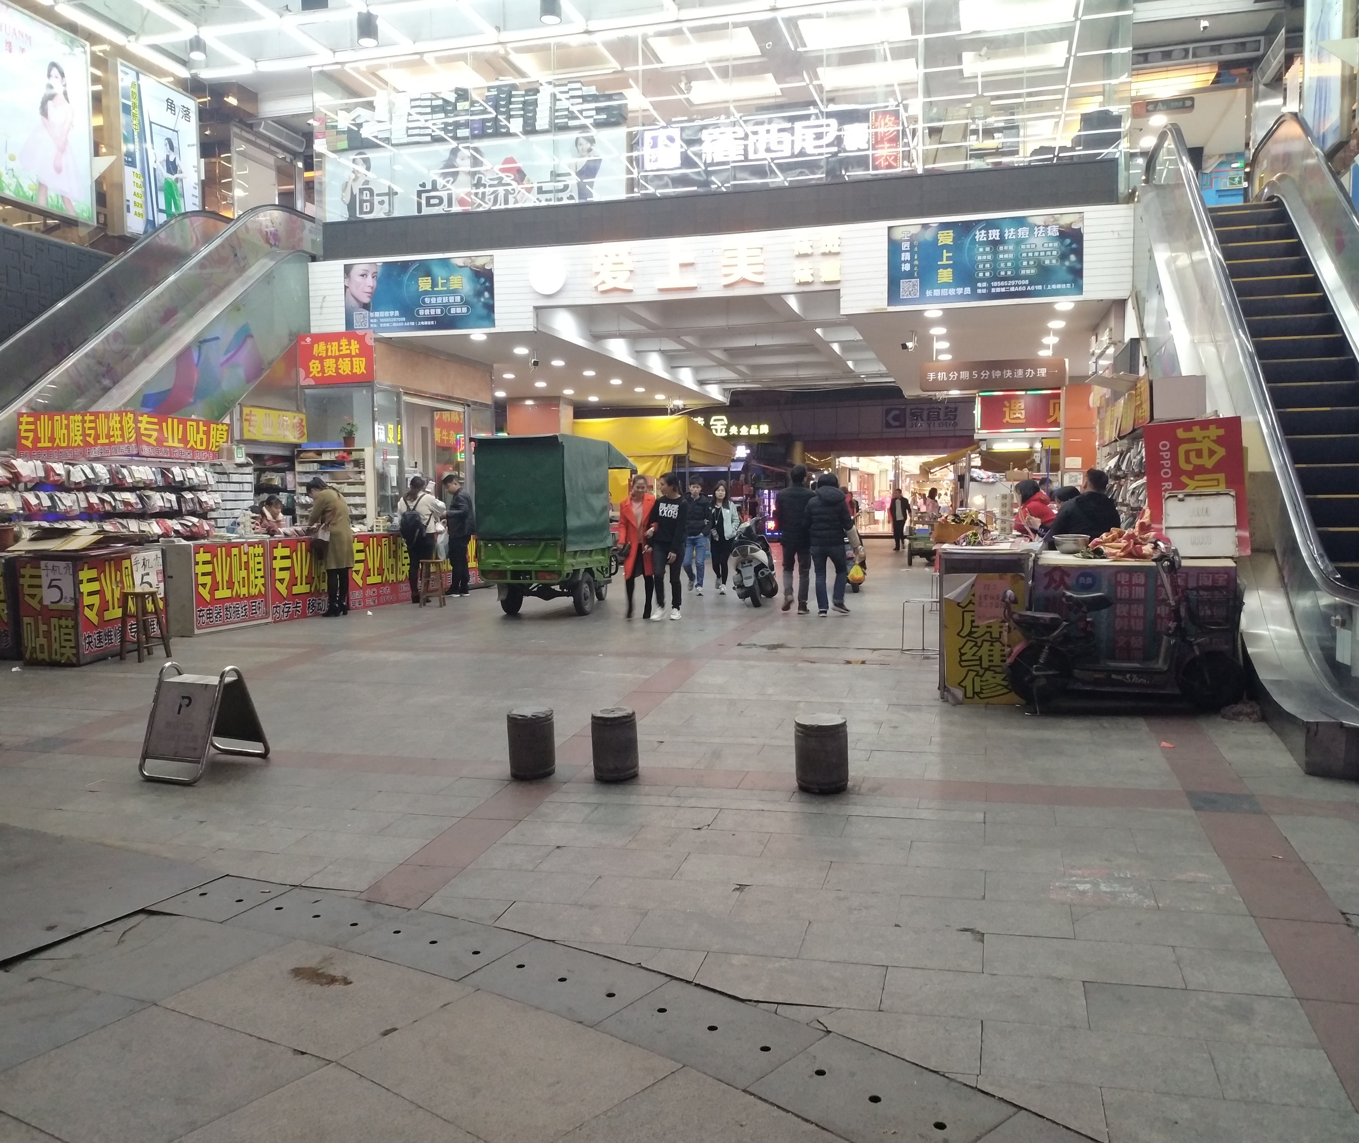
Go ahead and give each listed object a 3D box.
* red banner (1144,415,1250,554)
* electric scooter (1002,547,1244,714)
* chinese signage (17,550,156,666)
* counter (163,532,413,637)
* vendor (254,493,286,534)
[{"bbox_3d":[3.534,-0.556,8.102,0.640,0.940,0.060,-4,2,15],"label":"red banner"},{"bbox_3d":[2.792,0.355,7.560,1.460,1.040,0.580,0,3,11],"label":"electric scooter"},{"bbox_3d":[-5.235,0.297,10.702,0.540,0.920,1.150,0,3,15],"label":"chinese signage"},{"bbox_3d":[-4.620,0.066,14.415,0.520,0.940,4.150,1,3,19],"label":"counter"},{"bbox_3d":[-5.046,-0.212,14.641,0.440,1.470,0.440,1,4,27],"label":"vendor"}]

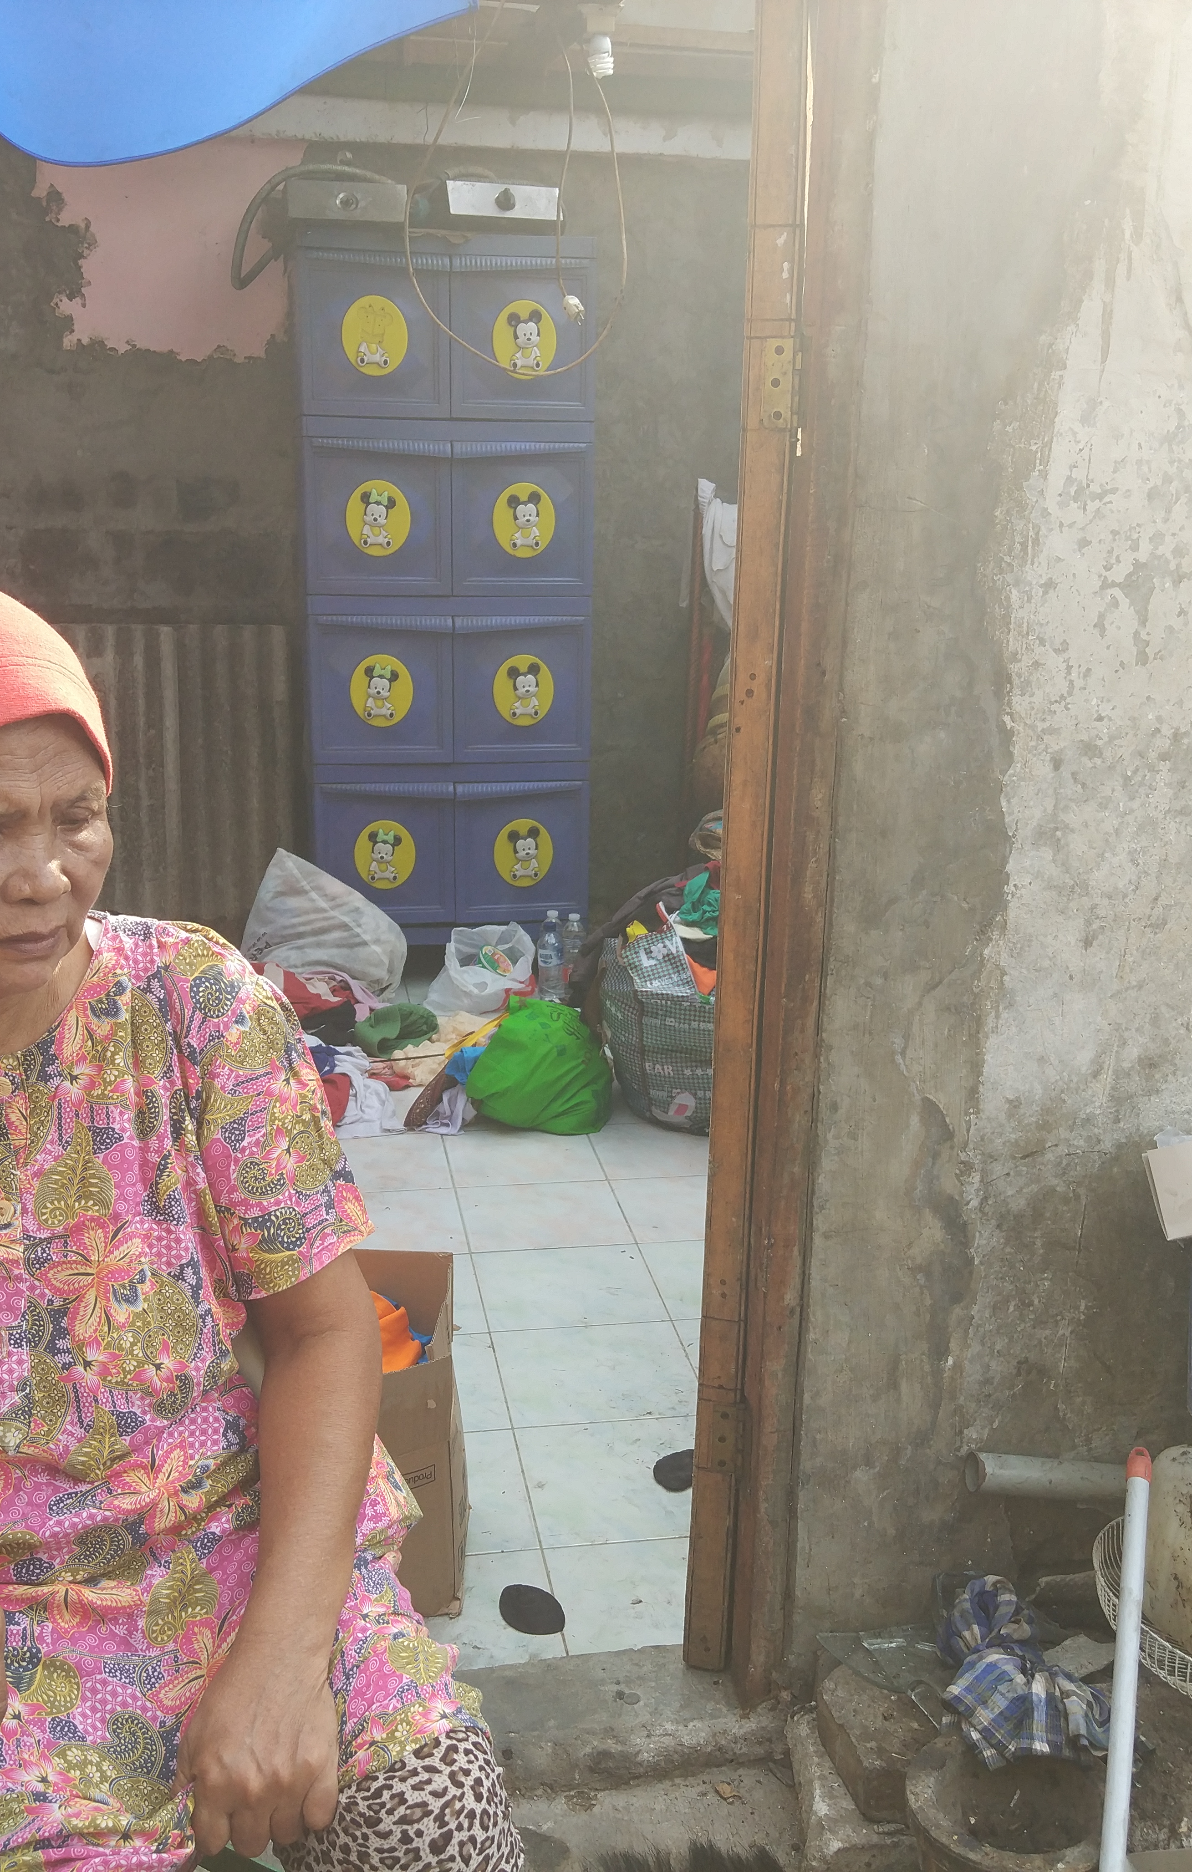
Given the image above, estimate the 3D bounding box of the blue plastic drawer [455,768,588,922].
[{"bbox_3d":[-0.243,-0.288,4.827,0.372,0.415,0.400,-2,14,-10],"label":"blue plastic drawer"}]

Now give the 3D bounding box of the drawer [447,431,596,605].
[{"bbox_3d":[-0.228,-1.163,4.608,0.372,0.415,0.400,-2,14,-10],"label":"drawer"}]

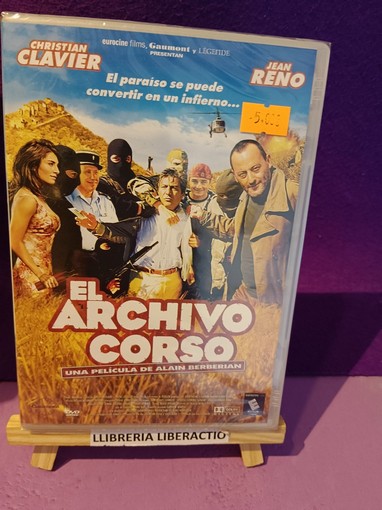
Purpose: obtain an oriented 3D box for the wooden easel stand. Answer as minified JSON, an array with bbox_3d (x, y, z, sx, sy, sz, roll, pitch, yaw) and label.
[{"bbox_3d":[-0.018,0.009,0.213,0.148,0.206,0.115,2,30,-5],"label":"wooden easel stand"}]

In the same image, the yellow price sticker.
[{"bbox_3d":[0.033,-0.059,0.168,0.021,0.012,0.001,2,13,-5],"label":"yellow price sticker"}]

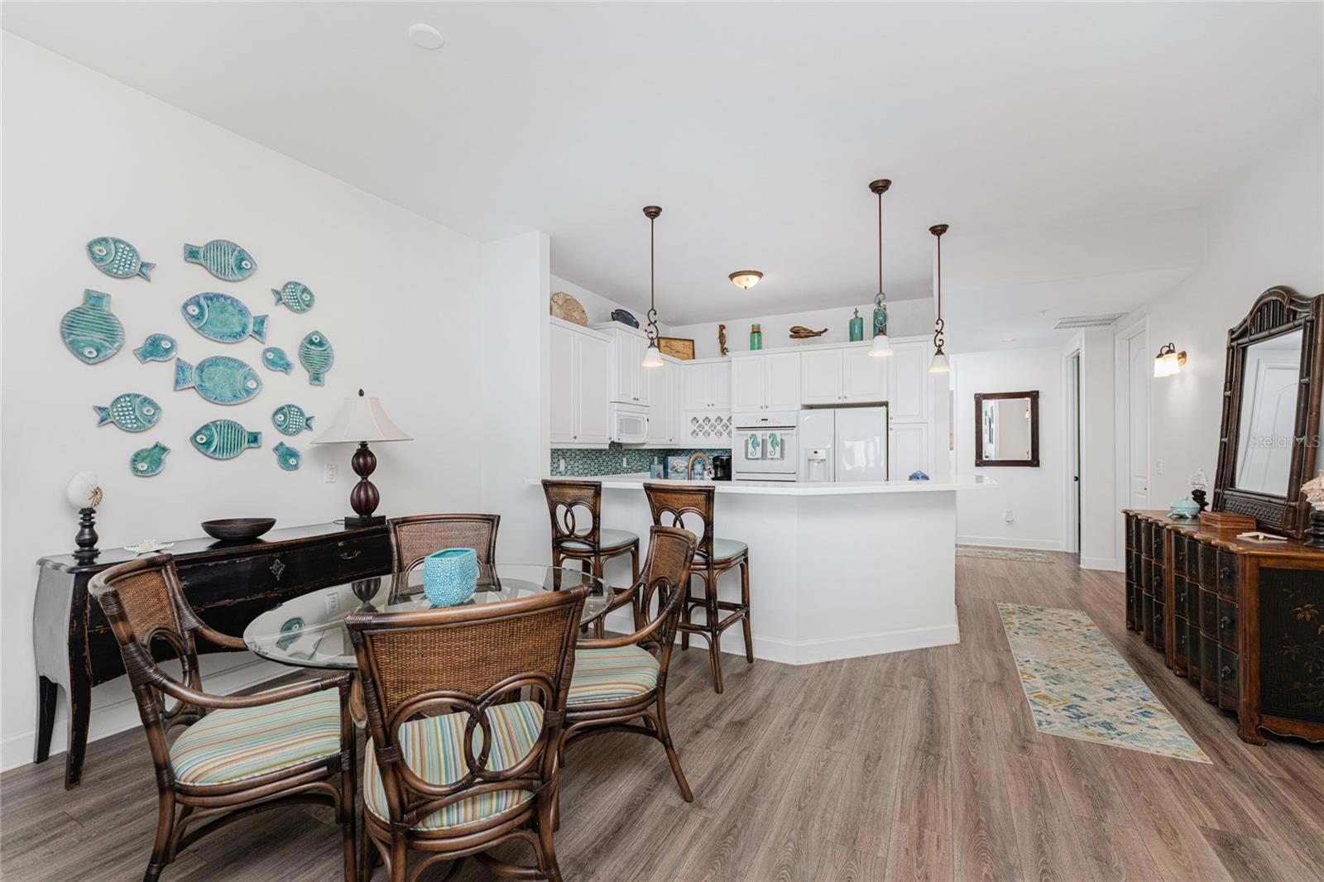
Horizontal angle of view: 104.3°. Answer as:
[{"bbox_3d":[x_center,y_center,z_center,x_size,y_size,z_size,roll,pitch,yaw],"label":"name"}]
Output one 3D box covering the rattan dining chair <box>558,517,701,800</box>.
[{"bbox_3d":[-0.189,0.886,2.170,0.620,0.960,0.600,0,-1,-17],"label":"rattan dining chair"}]

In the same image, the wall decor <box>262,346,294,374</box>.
[{"bbox_3d":[-2.228,-0.467,2.982,0.025,0.158,0.165,0,-1,29],"label":"wall decor"}]

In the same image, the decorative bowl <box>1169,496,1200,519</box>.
[{"bbox_3d":[3.656,0.457,3.602,0.175,0.142,0.175,0,-1,29],"label":"decorative bowl"}]

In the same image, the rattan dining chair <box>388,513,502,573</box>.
[{"bbox_3d":[-1.079,0.886,2.525,0.600,0.960,0.620,0,-1,-19],"label":"rattan dining chair"}]

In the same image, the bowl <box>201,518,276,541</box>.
[{"bbox_3d":[-2.205,0.468,2.682,0.317,0.090,0.317,0,-1,0],"label":"bowl"}]

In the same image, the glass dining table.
[{"bbox_3d":[-0.811,0.985,1.978,1.220,0.757,1.220,0,-1,29],"label":"glass dining table"}]

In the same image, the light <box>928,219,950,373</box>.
[{"bbox_3d":[2.140,-1.097,3.968,0.157,1.128,0.157,0,-1,29],"label":"light"}]

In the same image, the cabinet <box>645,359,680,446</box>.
[{"bbox_3d":[-0.109,-0.473,6.602,0.305,1.125,0.935,-1,-1,29],"label":"cabinet"}]

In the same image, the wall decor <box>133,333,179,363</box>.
[{"bbox_3d":[-2.483,-0.452,2.521,0.030,0.147,0.165,-1,-1,29],"label":"wall decor"}]

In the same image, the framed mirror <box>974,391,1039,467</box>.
[{"bbox_3d":[4.628,-0.155,6.920,0.725,1.005,0.040,0,-1,29],"label":"framed mirror"}]

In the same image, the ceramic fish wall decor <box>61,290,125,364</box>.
[{"bbox_3d":[-2.571,-0.512,2.326,0.030,0.328,0.188,0,-1,29],"label":"ceramic fish wall decor"}]

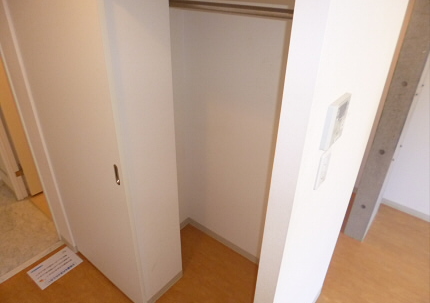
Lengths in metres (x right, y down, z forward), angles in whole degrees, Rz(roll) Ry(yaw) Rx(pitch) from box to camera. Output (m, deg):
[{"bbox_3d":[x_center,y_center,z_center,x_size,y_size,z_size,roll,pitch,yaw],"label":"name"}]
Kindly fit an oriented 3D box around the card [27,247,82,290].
[{"bbox_3d":[-1.123,0.811,2.103,0.213,0.002,0.297,22,35,32],"label":"card"}]

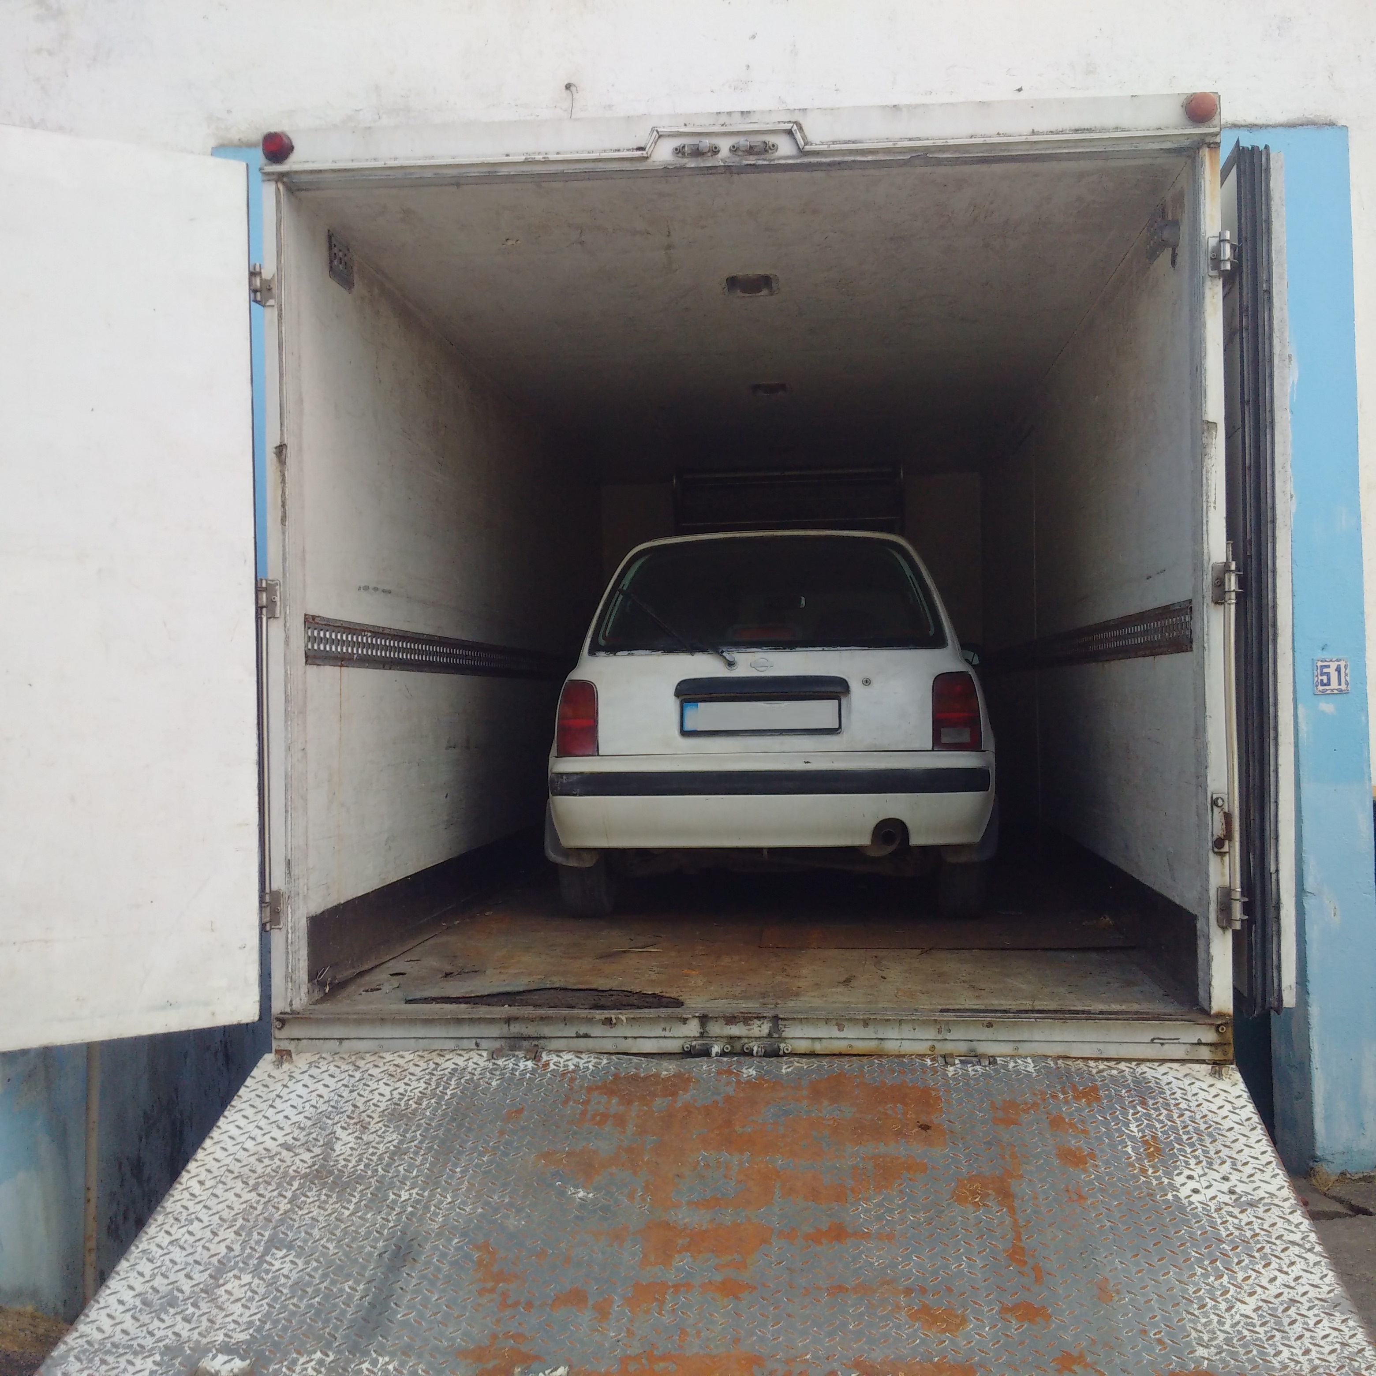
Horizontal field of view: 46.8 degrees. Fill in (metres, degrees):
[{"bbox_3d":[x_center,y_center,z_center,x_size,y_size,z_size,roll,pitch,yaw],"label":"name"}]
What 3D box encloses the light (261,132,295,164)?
[{"bbox_3d":[-1.066,-1.404,4.133,0.077,0.077,0.048,-1,0,5],"label":"light"}]

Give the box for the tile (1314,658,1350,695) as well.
[{"bbox_3d":[2.389,-0.042,5.900,0.128,0.130,0.010,-1,-3,2],"label":"tile"}]

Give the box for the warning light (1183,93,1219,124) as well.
[{"bbox_3d":[1.267,-1.429,3.920,0.077,0.077,0.048,-1,0,5],"label":"warning light"}]

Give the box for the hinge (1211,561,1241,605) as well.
[{"bbox_3d":[1.328,-0.260,3.927,0.066,0.108,0.040,-1,0,5],"label":"hinge"}]

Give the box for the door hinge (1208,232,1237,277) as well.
[{"bbox_3d":[1.321,-1.073,3.933,0.066,0.108,0.040,-1,0,5],"label":"door hinge"}]

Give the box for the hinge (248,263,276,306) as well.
[{"bbox_3d":[-1.112,-1.054,4.155,0.063,0.106,0.040,-1,0,5],"label":"hinge"}]

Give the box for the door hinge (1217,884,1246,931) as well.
[{"bbox_3d":[1.339,0.541,3.921,0.066,0.108,0.040,-1,0,5],"label":"door hinge"}]

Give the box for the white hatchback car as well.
[{"bbox_3d":[0.431,0.131,7.050,1.600,1.430,3.700,-1,0,5],"label":"white hatchback car"}]

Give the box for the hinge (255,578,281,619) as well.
[{"bbox_3d":[-1.095,-0.234,4.148,0.063,0.106,0.040,-1,0,5],"label":"hinge"}]

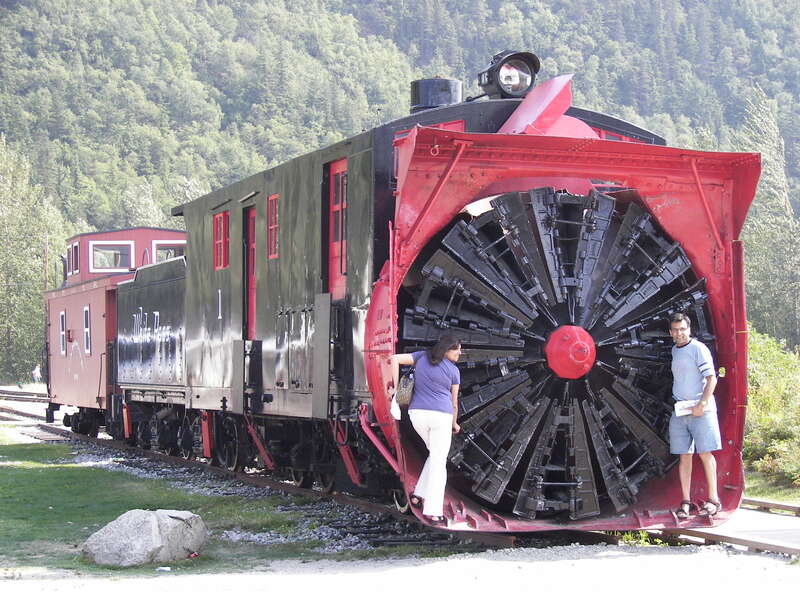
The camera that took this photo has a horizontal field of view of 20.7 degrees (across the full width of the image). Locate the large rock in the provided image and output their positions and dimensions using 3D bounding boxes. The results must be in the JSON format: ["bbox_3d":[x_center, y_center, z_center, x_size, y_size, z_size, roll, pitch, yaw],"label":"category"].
[{"bbox_3d":[-2.110,1.961,18.130,1.030,0.450,0.750,0,-2,-7],"label":"large rock"}]

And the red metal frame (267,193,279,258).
[{"bbox_3d":[-1.351,-0.797,23.953,0.080,0.680,0.620,0,-2,-16],"label":"red metal frame"}]

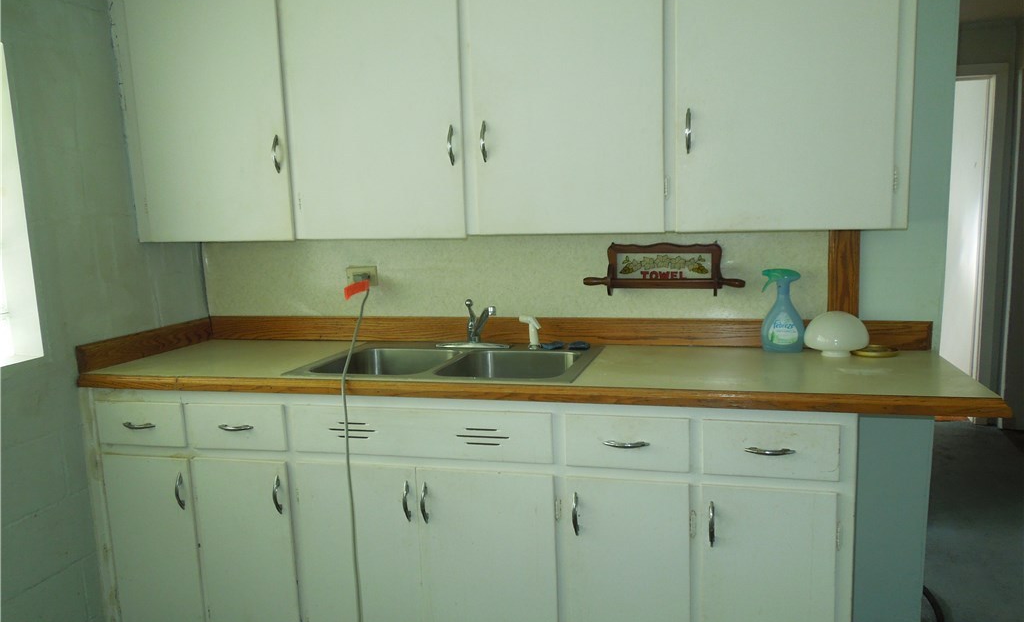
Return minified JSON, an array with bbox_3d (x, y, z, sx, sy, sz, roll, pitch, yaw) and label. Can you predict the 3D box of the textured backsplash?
[{"bbox_3d":[-0.093,-0.115,2.496,2.161,0.283,0.020,0,8,14],"label":"textured backsplash"}]

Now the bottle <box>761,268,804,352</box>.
[{"bbox_3d":[0.814,-0.003,2.229,0.126,0.252,0.075,0,8,14],"label":"bottle"}]

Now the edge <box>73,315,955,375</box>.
[{"bbox_3d":[-0.022,0.111,2.197,2.456,0.089,0.623,0,8,14],"label":"edge"}]

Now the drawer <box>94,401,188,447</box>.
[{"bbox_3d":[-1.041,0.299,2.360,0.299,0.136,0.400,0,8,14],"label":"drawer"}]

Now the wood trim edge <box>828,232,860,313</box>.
[{"bbox_3d":[0.997,-0.113,2.224,0.086,0.280,0.022,0,8,14],"label":"wood trim edge"}]

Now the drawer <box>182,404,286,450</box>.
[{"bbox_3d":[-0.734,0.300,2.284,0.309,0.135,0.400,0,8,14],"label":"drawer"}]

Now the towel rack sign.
[{"bbox_3d":[0.474,-0.131,2.327,0.493,0.169,0.070,0,8,14],"label":"towel rack sign"}]

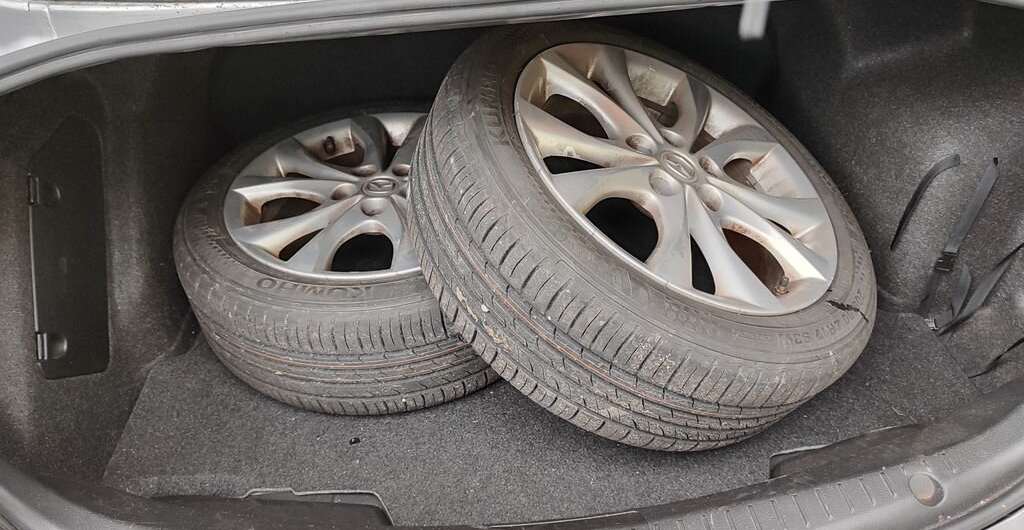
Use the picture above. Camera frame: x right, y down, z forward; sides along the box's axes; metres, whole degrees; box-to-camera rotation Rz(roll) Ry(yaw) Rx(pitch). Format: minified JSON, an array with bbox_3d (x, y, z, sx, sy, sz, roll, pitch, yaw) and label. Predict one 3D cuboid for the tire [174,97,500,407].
[{"bbox_3d":[-0.207,-0.054,1.135,0.633,0.212,0.633,-3,40,0],"label":"tire"}]

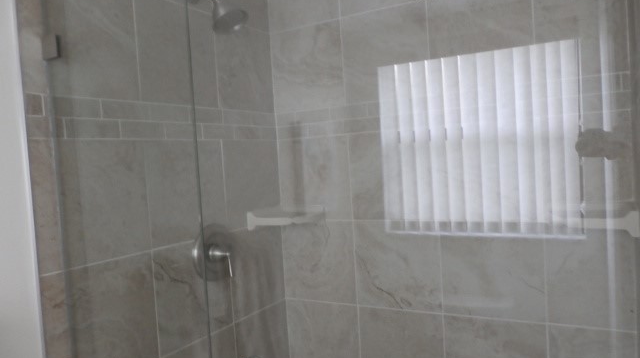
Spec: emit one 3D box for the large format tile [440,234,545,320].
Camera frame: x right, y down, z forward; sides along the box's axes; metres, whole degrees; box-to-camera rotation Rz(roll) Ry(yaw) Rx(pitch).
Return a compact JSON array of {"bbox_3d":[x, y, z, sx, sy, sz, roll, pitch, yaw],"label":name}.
[{"bbox_3d":[0.541,0.289,1.467,0.308,0.308,0.010,-2,2,28],"label":"large format tile"}]

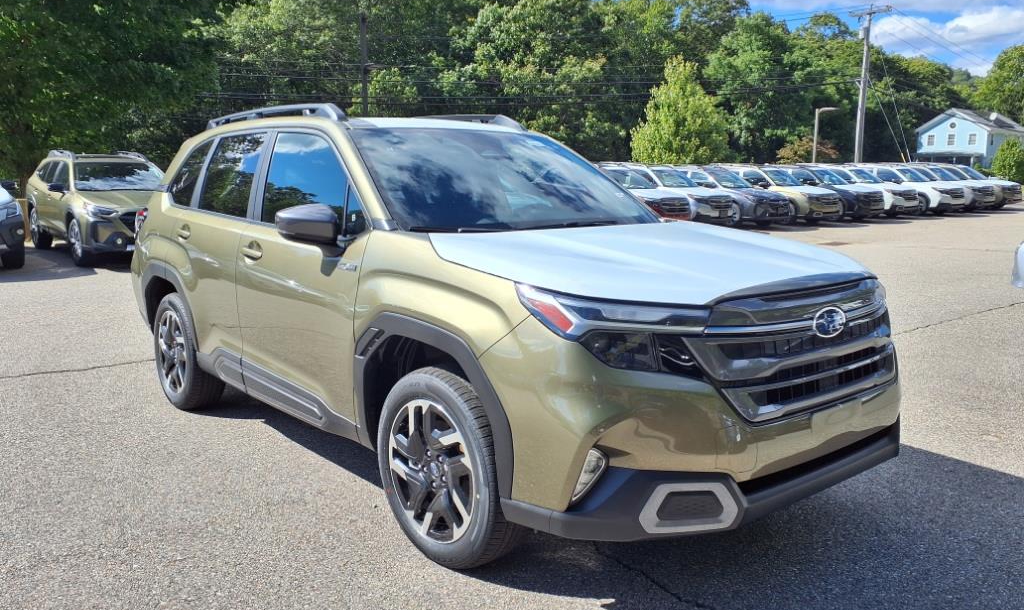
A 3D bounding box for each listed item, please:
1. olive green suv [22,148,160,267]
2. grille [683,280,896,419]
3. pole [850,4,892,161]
[{"bbox_3d":[-6.570,-1.700,13.050,1.880,1.690,4.870,-7,11,-41],"label":"olive green suv"},{"bbox_3d":[0.961,0.119,2.603,1.170,0.390,0.190,-7,11,-40],"label":"grille"},{"bbox_3d":[18.366,-10.297,41.727,0.400,10.360,2.400,-8,11,-44],"label":"pole"}]

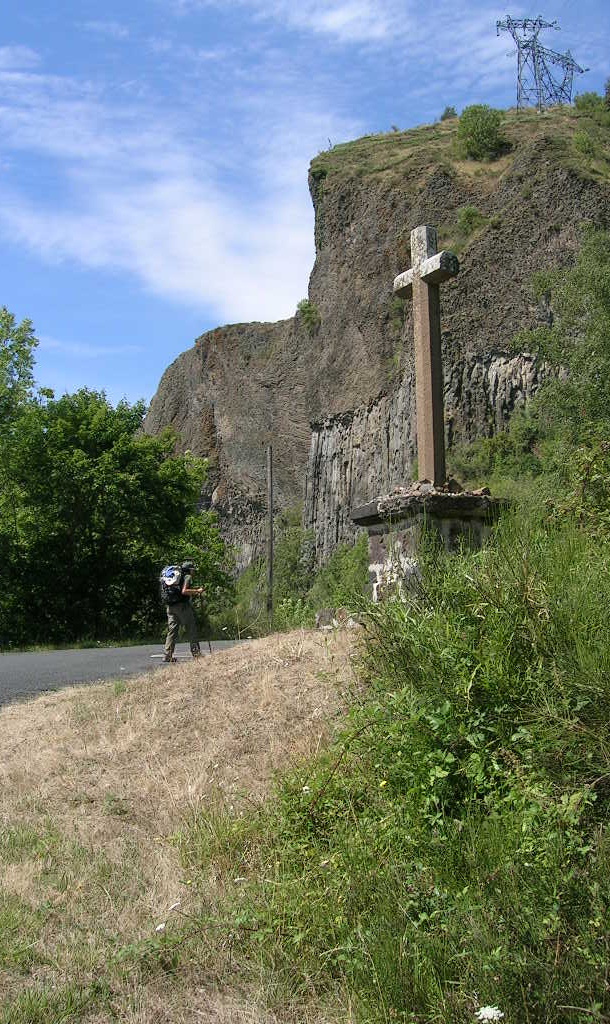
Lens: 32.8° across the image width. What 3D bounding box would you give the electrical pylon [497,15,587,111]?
[{"bbox_3d":[59.971,-113.489,262.000,21.000,26.000,10.000,-1,-10,3],"label":"electrical pylon"}]

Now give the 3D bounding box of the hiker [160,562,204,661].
[{"bbox_3d":[-2.055,1.662,17.300,0.660,1.700,0.520,5,-11,-31],"label":"hiker"}]

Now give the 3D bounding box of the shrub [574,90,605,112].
[{"bbox_3d":[66.261,-95.945,242.000,6.800,5.200,6.000,0,-10,0],"label":"shrub"}]

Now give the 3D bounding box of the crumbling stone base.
[{"bbox_3d":[1.387,0.464,11.578,1.230,1.260,1.230,6,-12,-35],"label":"crumbling stone base"}]

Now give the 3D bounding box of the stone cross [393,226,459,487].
[{"bbox_3d":[1.403,-1.794,11.956,0.250,3.100,0.800,6,-12,-35],"label":"stone cross"}]

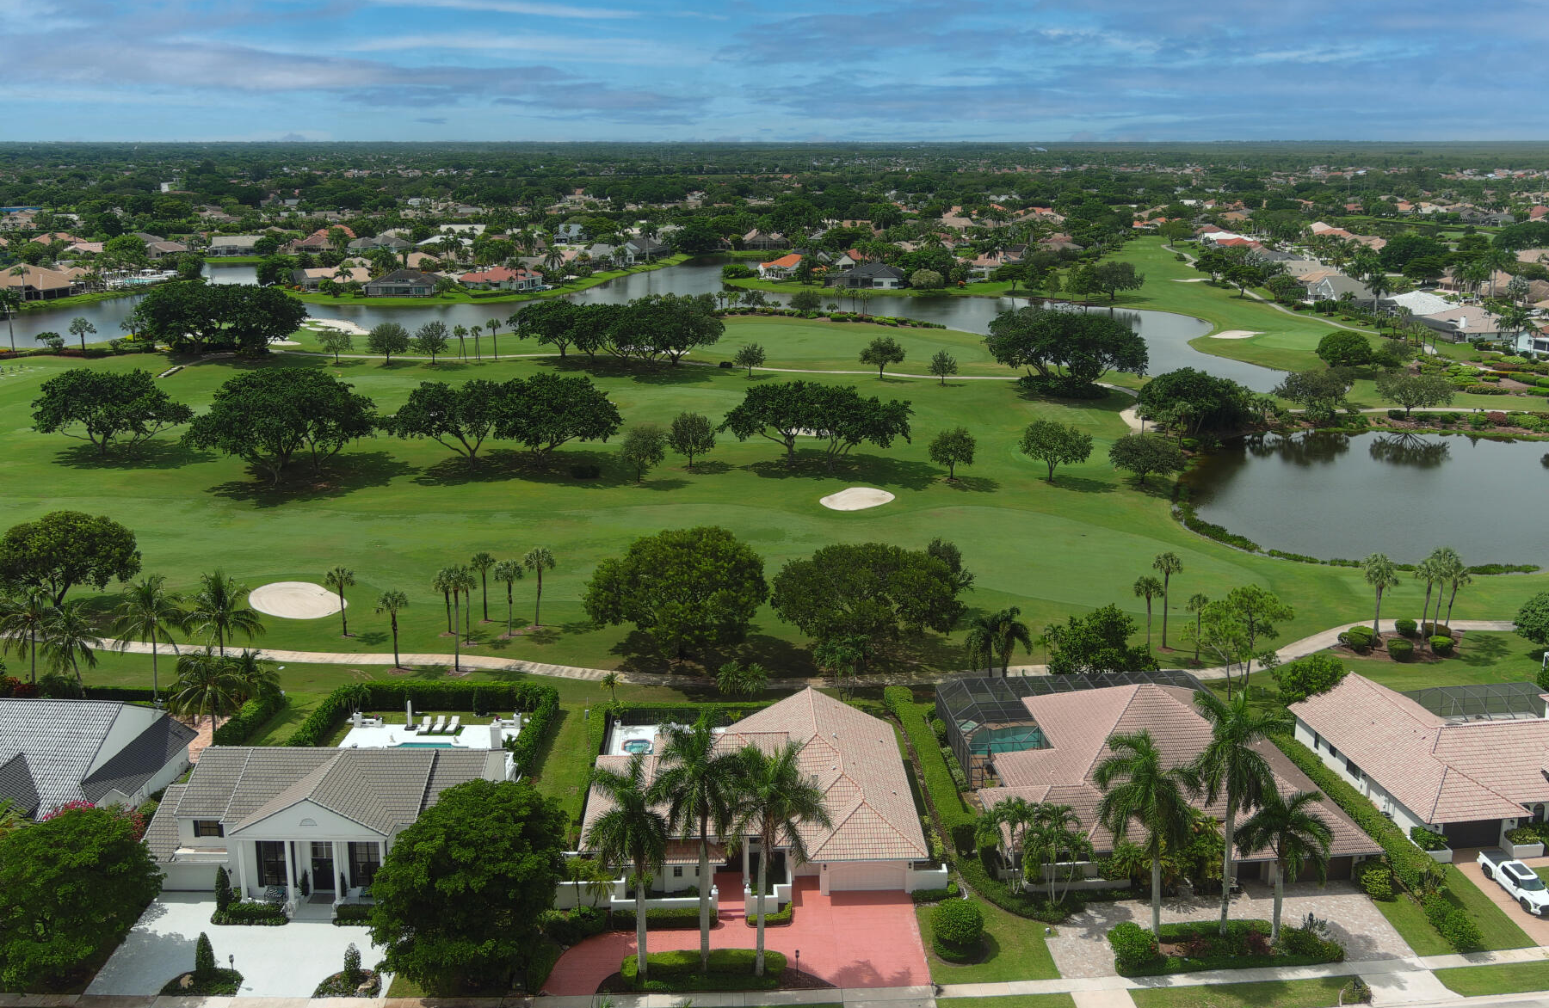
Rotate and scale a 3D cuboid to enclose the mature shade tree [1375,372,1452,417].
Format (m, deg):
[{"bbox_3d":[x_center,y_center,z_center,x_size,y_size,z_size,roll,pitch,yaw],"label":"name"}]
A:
[{"bbox_3d":[117.210,-19.790,227.320,12.820,7.970,11.540,8,18,26],"label":"mature shade tree"}]

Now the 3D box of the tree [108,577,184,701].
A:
[{"bbox_3d":[-56.930,12.441,114.361,6.100,12.120,6.100,-9,18,-27],"label":"tree"}]

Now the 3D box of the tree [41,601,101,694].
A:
[{"bbox_3d":[-62.942,13.203,112.307,5.250,9.500,5.250,0,16,0],"label":"tree"}]

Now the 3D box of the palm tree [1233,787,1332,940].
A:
[{"bbox_3d":[31.219,22.561,77.675,6.060,11.010,6.060,0,16,0],"label":"palm tree"}]

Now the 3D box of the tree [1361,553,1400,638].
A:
[{"bbox_3d":[60.720,9.399,125.826,3.940,9.190,3.940,0,16,0],"label":"tree"}]

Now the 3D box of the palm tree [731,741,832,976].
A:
[{"bbox_3d":[0.404,21.249,73.711,5.860,15.760,5.860,0,16,0],"label":"palm tree"}]

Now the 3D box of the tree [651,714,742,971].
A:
[{"bbox_3d":[-4.445,20.437,73.788,5.560,17.280,5.560,0,16,0],"label":"tree"}]

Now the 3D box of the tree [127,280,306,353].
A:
[{"bbox_3d":[-131.890,-43.890,294.930,37.770,16.340,30.220,-7,18,-23],"label":"tree"}]

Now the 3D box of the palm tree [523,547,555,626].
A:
[{"bbox_3d":[-24.479,8.722,130.654,3.210,8.620,3.210,0,16,0],"label":"palm tree"}]

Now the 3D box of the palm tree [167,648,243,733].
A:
[{"bbox_3d":[-47.964,16.299,105.681,6.210,8.160,6.210,0,16,0],"label":"palm tree"}]

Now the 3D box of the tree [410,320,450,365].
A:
[{"bbox_3d":[-77.510,-36.354,282.204,8.460,9.710,8.210,0,16,0],"label":"tree"}]

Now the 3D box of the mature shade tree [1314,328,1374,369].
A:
[{"bbox_3d":[126.996,-34.988,278.739,12.220,8.390,12.220,0,16,0],"label":"mature shade tree"}]

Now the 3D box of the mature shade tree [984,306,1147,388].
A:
[{"bbox_3d":[60.660,-32.500,257.340,32.760,15.520,27.840,4,17,13],"label":"mature shade tree"}]

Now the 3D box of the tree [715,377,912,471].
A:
[{"bbox_3d":[5.844,-11.246,177.924,27.353,12.718,16.959,0,16,0],"label":"tree"}]

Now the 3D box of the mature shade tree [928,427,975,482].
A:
[{"bbox_3d":[26.785,-7.653,189.498,7.087,8.217,7.087,2,17,8],"label":"mature shade tree"}]

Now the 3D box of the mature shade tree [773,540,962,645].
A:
[{"bbox_3d":[9.458,9.194,125.820,19.150,10.440,16.270,0,16,0],"label":"mature shade tree"}]

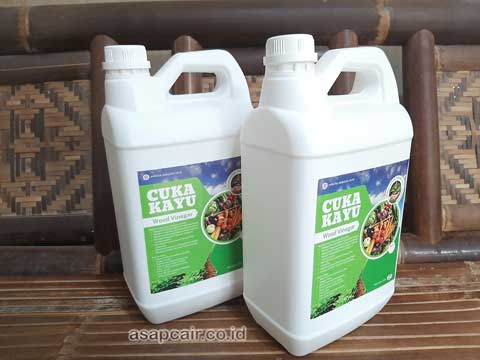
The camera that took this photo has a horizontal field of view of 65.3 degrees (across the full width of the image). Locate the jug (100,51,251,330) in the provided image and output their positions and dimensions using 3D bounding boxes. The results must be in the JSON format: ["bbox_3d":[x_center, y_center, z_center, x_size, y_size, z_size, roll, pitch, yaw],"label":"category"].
[{"bbox_3d":[-0.069,0.000,0.467,0.170,0.320,0.116,-12,21,-28],"label":"jug"}]

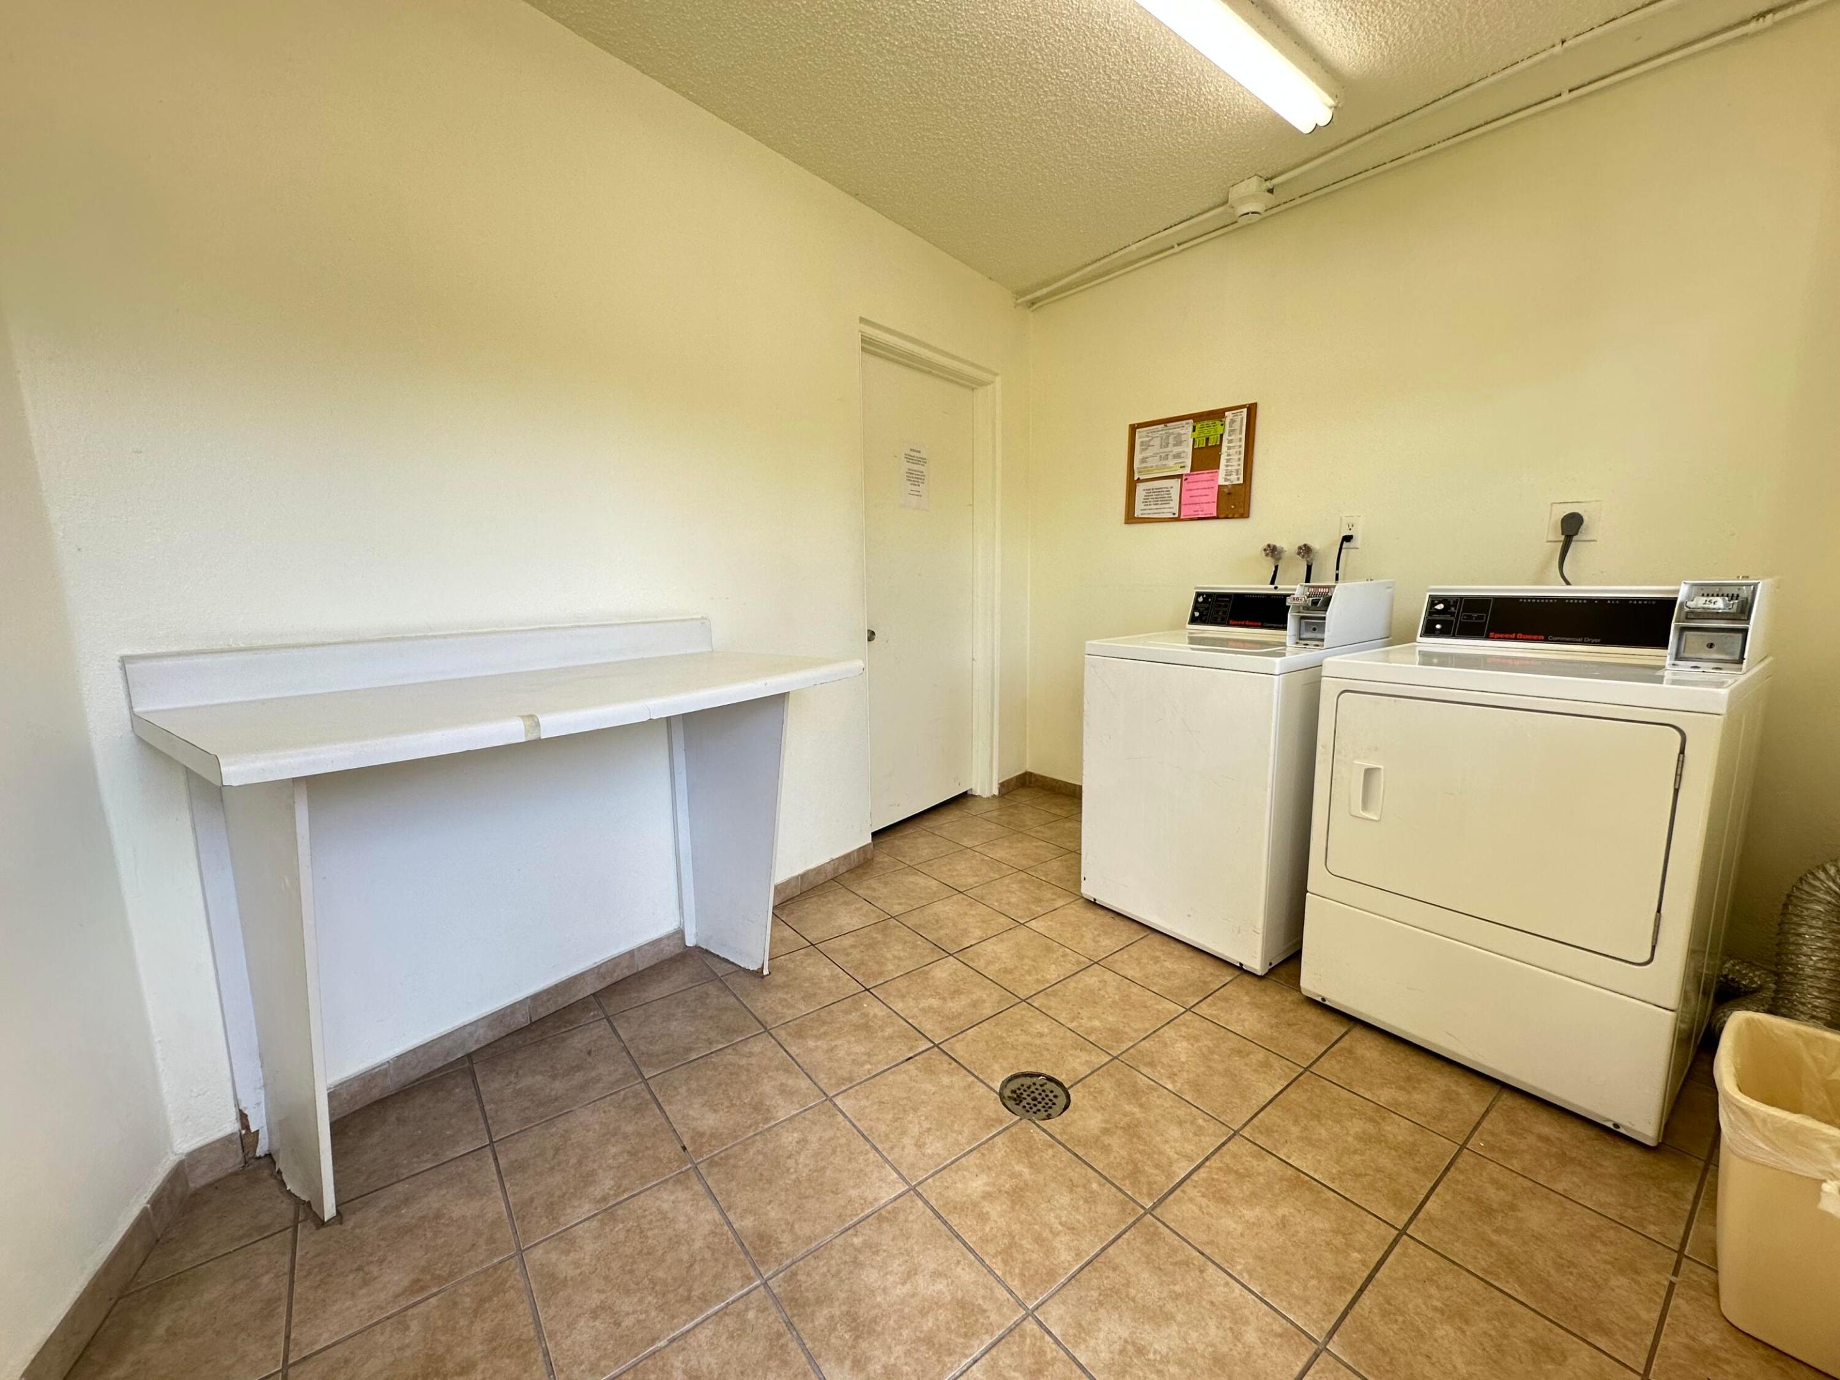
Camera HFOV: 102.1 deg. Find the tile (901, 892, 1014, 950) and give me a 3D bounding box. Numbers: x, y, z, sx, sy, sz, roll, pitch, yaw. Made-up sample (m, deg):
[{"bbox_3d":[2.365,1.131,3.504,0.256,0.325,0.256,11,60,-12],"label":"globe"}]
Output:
[{"bbox_3d":[0.120,0.767,2.454,0.298,0.010,0.298,-7,11,-37],"label":"tile"}]

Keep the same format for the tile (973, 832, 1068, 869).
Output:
[{"bbox_3d":[0.421,0.674,3.099,0.302,0.010,0.302,-8,12,-37],"label":"tile"}]

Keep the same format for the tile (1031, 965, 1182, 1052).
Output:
[{"bbox_3d":[0.497,0.849,1.991,0.300,0.010,0.300,-7,12,-37],"label":"tile"}]

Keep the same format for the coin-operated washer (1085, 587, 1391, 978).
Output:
[{"bbox_3d":[1.046,0.199,2.501,0.716,1.103,0.651,-7,11,-37],"label":"coin-operated washer"}]

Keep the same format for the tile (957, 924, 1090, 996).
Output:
[{"bbox_3d":[0.307,0.804,2.217,0.298,0.010,0.298,-7,11,-37],"label":"tile"}]

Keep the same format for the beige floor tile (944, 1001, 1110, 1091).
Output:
[{"bbox_3d":[0.253,0.874,1.796,0.298,0.010,0.298,-7,11,-37],"label":"beige floor tile"}]

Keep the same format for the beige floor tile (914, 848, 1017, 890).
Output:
[{"bbox_3d":[0.178,0.699,2.889,0.300,0.010,0.300,-7,12,-37],"label":"beige floor tile"}]

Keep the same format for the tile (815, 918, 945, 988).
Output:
[{"bbox_3d":[-0.120,0.813,2.301,0.302,0.010,0.302,-8,12,-37],"label":"tile"}]

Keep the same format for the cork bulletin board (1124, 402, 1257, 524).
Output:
[{"bbox_3d":[1.105,-0.914,3.079,0.018,0.430,0.585,-7,11,-37],"label":"cork bulletin board"}]

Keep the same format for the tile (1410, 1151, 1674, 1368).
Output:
[{"bbox_3d":[1.068,0.961,1.284,0.302,0.010,0.302,-8,12,-37],"label":"tile"}]

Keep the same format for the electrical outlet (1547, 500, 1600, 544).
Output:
[{"bbox_3d":[1.933,-0.496,2.200,0.015,0.115,0.115,-8,12,-39],"label":"electrical outlet"}]

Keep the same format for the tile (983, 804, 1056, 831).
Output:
[{"bbox_3d":[0.475,0.603,3.526,0.302,0.010,0.302,-8,12,-37],"label":"tile"}]

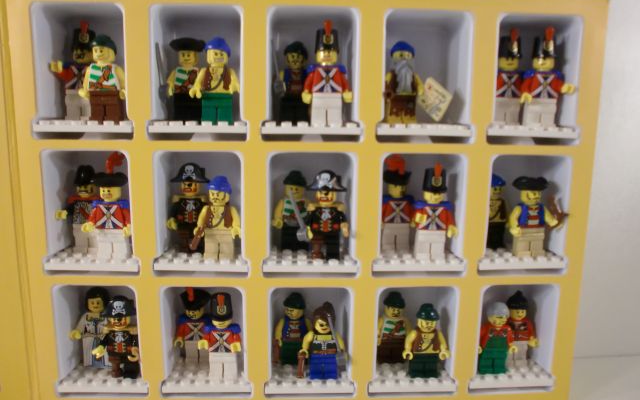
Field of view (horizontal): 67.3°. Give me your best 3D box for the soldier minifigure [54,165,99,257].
[{"bbox_3d":[-0.125,0.005,0.262,0.025,0.046,0.018,0,10,-2],"label":"soldier minifigure"}]

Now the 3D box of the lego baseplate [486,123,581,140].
[{"bbox_3d":[0.107,-0.037,0.258,0.048,0.005,0.032,0,10,-2],"label":"lego baseplate"}]

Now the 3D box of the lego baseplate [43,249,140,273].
[{"bbox_3d":[-0.118,0.031,0.262,0.048,0.005,0.032,0,10,-2],"label":"lego baseplate"}]

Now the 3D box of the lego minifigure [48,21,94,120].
[{"bbox_3d":[-0.123,-0.066,0.248,0.025,0.052,0.021,0,10,-2],"label":"lego minifigure"}]

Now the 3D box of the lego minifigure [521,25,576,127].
[{"bbox_3d":[0.117,-0.061,0.245,0.031,0.053,0.015,0,9,-2],"label":"lego minifigure"}]

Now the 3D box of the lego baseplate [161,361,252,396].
[{"bbox_3d":[-0.061,0.098,0.272,0.048,0.005,0.032,0,10,-2],"label":"lego baseplate"}]

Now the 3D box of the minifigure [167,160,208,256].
[{"bbox_3d":[-0.072,0.004,0.265,0.026,0.049,0.015,0,10,-2],"label":"minifigure"}]

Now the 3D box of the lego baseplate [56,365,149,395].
[{"bbox_3d":[-0.117,0.099,0.275,0.048,0.005,0.032,0,10,-2],"label":"lego baseplate"}]

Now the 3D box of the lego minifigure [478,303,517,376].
[{"bbox_3d":[0.099,0.077,0.269,0.026,0.041,0.015,0,10,-2],"label":"lego minifigure"}]

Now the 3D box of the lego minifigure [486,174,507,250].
[{"bbox_3d":[0.098,0.007,0.272,0.025,0.044,0.015,0,10,-2],"label":"lego minifigure"}]

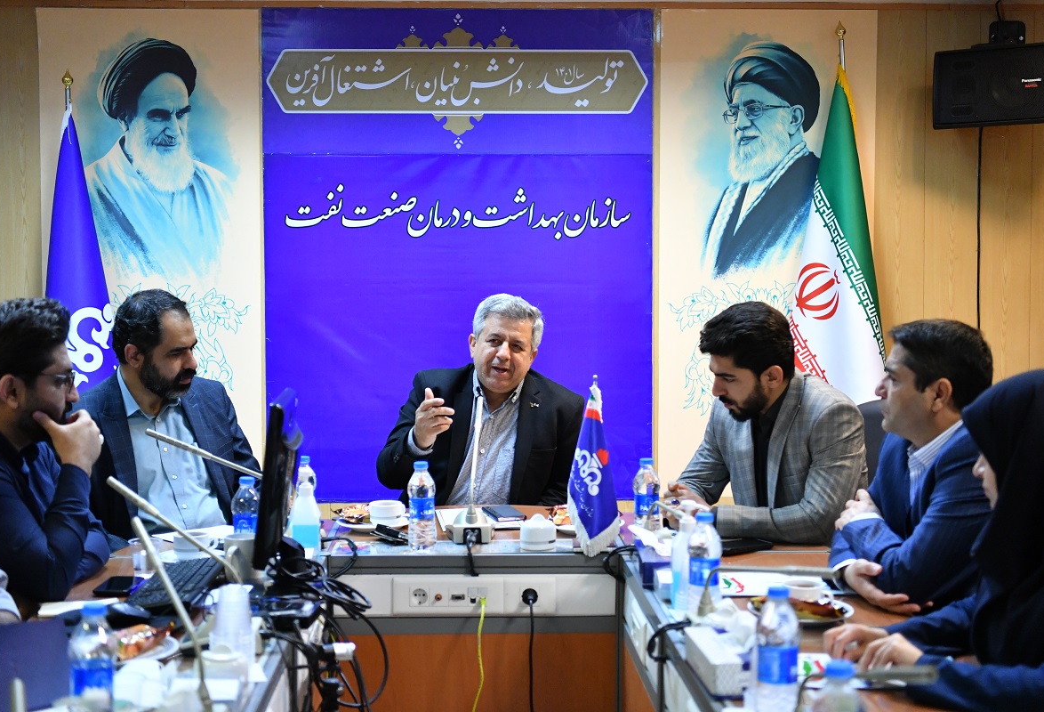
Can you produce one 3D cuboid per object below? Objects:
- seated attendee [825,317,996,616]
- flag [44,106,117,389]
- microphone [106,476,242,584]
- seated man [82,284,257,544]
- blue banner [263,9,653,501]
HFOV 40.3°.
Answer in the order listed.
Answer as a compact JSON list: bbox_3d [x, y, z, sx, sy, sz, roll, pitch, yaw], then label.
[{"bbox_3d":[0.870,0.582,2.833,0.650,1.311,0.520,-1,3,-14],"label":"seated attendee"},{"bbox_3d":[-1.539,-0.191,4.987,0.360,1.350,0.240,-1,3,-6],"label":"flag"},{"bbox_3d":[-0.587,0.361,2.442,0.265,0.285,0.115,0,3,0],"label":"microphone"},{"bbox_3d":[-0.833,0.473,3.568,0.540,1.280,0.720,-2,4,-29],"label":"seated man"},{"bbox_3d":[-0.226,-0.348,5.039,1.389,1.745,0.020,0,3,-1],"label":"blue banner"}]

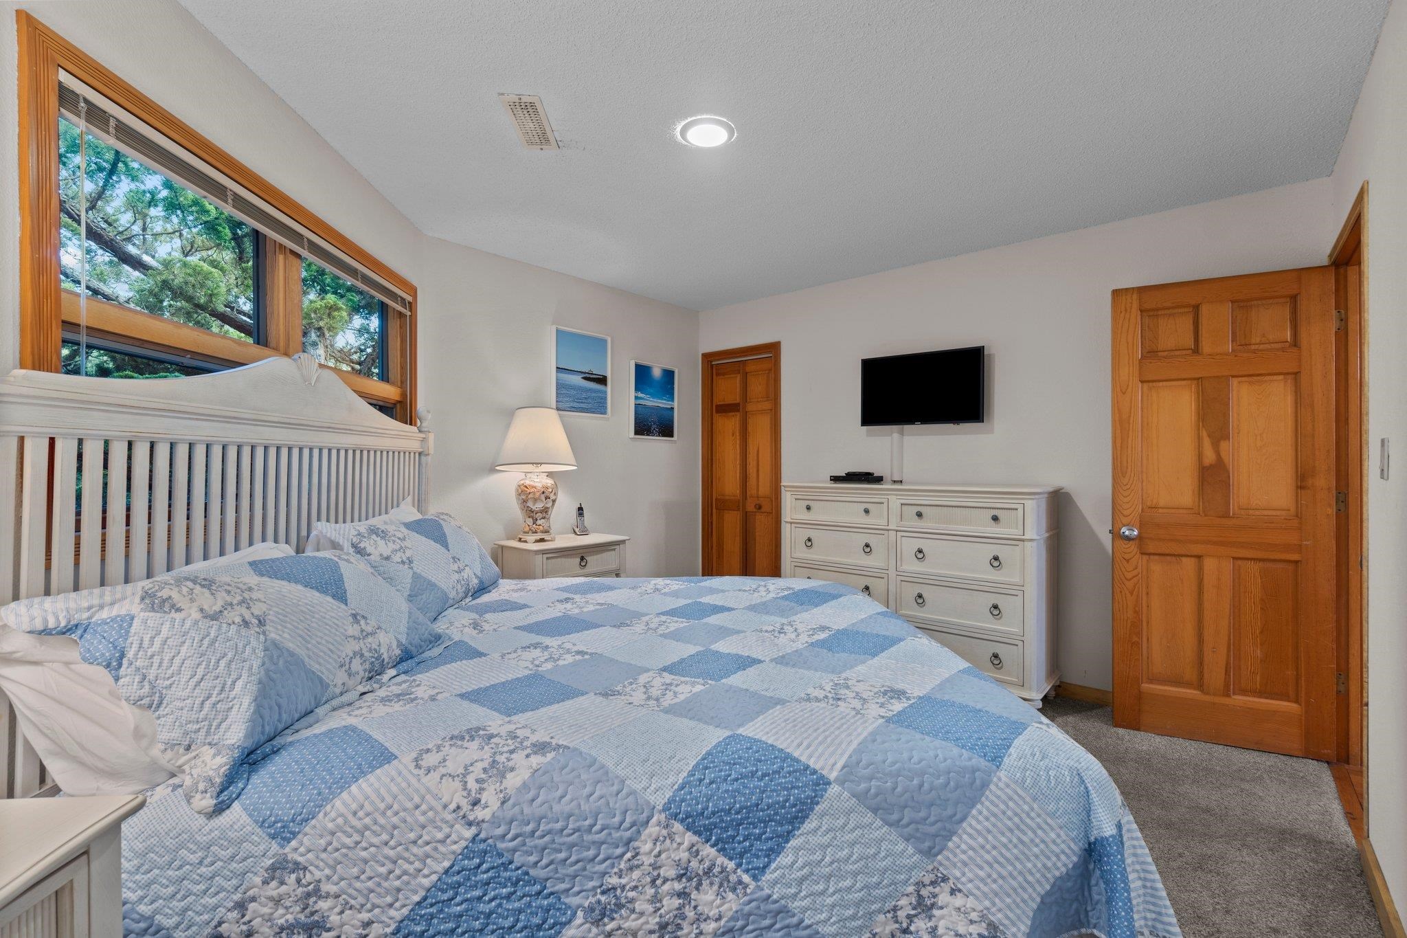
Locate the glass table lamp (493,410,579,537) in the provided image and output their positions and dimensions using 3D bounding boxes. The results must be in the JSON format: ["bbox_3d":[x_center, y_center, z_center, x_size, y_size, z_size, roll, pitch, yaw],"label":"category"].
[{"bbox_3d":[-0.955,0.033,3.360,0.460,0.760,0.460,0,1,41],"label":"glass table lamp"}]

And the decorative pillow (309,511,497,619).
[{"bbox_3d":[-1.110,0.355,2.390,0.190,0.470,0.860,-42,3,-2],"label":"decorative pillow"}]

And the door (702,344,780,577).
[{"bbox_3d":[0.280,0.134,4.438,0.730,2.100,0.090,0,1,40],"label":"door"}]

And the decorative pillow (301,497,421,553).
[{"bbox_3d":[-1.220,0.330,2.320,0.180,0.460,0.780,-25,2,-3],"label":"decorative pillow"}]

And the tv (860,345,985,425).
[{"bbox_3d":[1.296,-0.477,3.506,0.735,0.430,0.065,0,1,40],"label":"tv"}]

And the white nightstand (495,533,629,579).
[{"bbox_3d":[-0.785,0.810,3.370,0.420,0.780,0.670,0,1,41],"label":"white nightstand"}]

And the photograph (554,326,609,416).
[{"bbox_3d":[-0.790,-0.620,3.800,0.030,0.535,0.430,0,1,41],"label":"photograph"}]

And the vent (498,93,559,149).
[{"bbox_3d":[-0.613,-1.232,2.100,0.135,0.020,0.335,0,0,-2],"label":"vent"}]

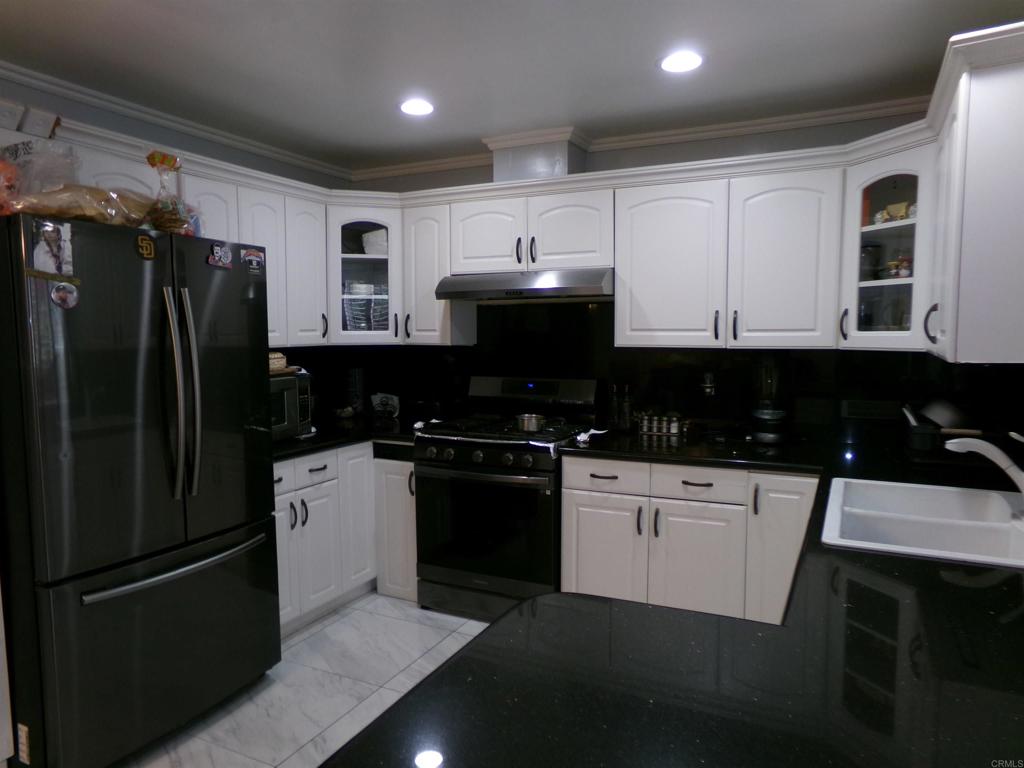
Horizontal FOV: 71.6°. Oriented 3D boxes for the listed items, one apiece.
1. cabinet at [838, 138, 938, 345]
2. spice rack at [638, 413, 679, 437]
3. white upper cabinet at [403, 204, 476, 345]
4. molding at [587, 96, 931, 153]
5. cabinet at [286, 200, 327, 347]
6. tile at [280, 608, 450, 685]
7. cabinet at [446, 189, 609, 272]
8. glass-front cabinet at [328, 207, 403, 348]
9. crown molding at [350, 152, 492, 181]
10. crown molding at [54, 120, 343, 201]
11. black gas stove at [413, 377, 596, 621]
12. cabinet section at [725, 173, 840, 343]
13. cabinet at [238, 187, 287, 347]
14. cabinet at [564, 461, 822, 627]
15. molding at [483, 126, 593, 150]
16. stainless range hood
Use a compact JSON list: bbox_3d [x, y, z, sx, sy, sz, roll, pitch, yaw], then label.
[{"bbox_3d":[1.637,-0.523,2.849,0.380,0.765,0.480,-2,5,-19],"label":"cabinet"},{"bbox_3d":[0.768,0.208,3.662,0.192,0.108,0.082,2,5,26],"label":"spice rack"},{"bbox_3d":[-0.408,-0.610,4.063,0.318,0.760,0.310,2,5,26],"label":"white upper cabinet"},{"bbox_3d":[1.192,-1.223,3.348,1.795,0.049,0.055,2,5,26],"label":"molding"},{"bbox_3d":[-1.195,-0.580,3.766,0.320,0.759,0.307,2,5,26],"label":"cabinet"},{"bbox_3d":[-0.679,1.211,3.295,0.618,0.012,0.597,2,5,26],"label":"tile"},{"bbox_3d":[0.148,-0.771,3.747,0.919,0.379,0.310,2,5,26],"label":"cabinet"},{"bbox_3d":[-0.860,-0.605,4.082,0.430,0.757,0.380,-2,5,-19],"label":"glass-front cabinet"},{"bbox_3d":[-0.552,-1.284,4.224,1.080,0.057,0.050,2,5,26],"label":"crown molding"},{"bbox_3d":[-1.304,-0.954,3.184,0.060,0.066,1.530,2,5,26],"label":"crown molding"},{"bbox_3d":[-0.004,0.579,3.698,0.765,1.184,0.690,2,5,26],"label":"black gas stove"},{"bbox_3d":[1.263,-0.550,3.289,0.459,0.762,0.330,2,5,25],"label":"cabinet section"},{"bbox_3d":[-1.346,-0.565,3.528,0.311,0.760,0.297,2,5,26],"label":"cabinet"},{"bbox_3d":[0.865,0.749,3.374,1.101,0.838,0.618,2,5,26],"label":"cabinet"},{"bbox_3d":[0.148,-1.248,3.724,0.520,0.054,0.305,2,5,26],"label":"molding"},{"bbox_3d":[0.114,-0.508,3.697,0.919,0.141,0.445,2,5,26],"label":"stainless range hood"}]

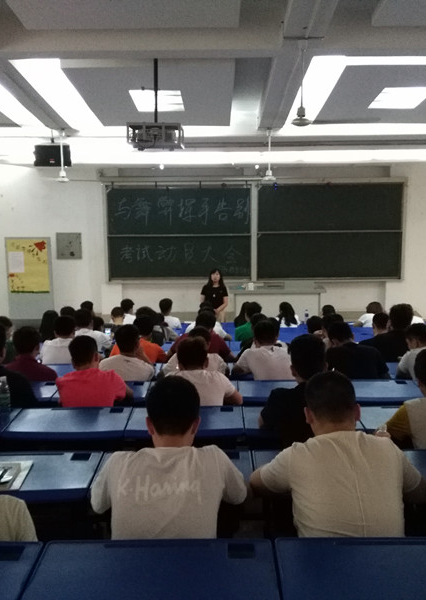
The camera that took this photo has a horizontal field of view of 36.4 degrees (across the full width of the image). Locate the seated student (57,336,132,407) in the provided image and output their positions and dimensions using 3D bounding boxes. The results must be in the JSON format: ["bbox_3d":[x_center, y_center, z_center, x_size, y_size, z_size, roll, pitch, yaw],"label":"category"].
[{"bbox_3d":[-0.723,0.795,4.031,0.510,1.170,0.680,0,8,0],"label":"seated student"}]

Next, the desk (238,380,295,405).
[{"bbox_3d":[0.460,0.926,4.249,0.580,0.730,0.380,0,8,0],"label":"desk"}]

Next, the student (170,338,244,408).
[{"bbox_3d":[-0.049,0.795,3.980,0.458,1.166,0.720,0,7,0],"label":"student"}]

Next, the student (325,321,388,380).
[{"bbox_3d":[0.952,0.738,4.786,0.561,1.228,0.720,-1,8,-1],"label":"student"}]

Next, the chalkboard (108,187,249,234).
[{"bbox_3d":[-0.656,-1.682,12.300,2.699,0.879,0.050,0,7,0],"label":"chalkboard"}]

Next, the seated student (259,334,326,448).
[{"bbox_3d":[0.462,0.770,3.106,0.520,1.250,0.680,0,8,0],"label":"seated student"}]

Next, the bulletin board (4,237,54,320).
[{"bbox_3d":[-3.589,-0.406,12.688,0.890,1.610,0.050,0,8,0],"label":"bulletin board"}]

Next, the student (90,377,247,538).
[{"bbox_3d":[-0.136,0.834,2.180,0.504,1.179,0.750,0,7,0],"label":"student"}]

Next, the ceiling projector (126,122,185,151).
[{"bbox_3d":[-0.516,-1.468,5.811,0.520,0.250,0.420,0,8,0],"label":"ceiling projector"}]

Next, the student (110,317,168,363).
[{"bbox_3d":[-0.649,0.729,5.793,0.508,1.216,0.720,0,7,0],"label":"student"}]

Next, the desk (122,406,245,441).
[{"bbox_3d":[-0.128,0.953,3.274,0.580,0.730,0.380,0,8,0],"label":"desk"}]

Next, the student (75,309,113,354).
[{"bbox_3d":[-1.272,0.695,6.700,0.528,1.249,0.720,0,7,0],"label":"student"}]

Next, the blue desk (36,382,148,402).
[{"bbox_3d":[-0.700,0.936,4.259,0.580,0.730,0.380,0,8,0],"label":"blue desk"}]

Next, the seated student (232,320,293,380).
[{"bbox_3d":[0.401,0.741,4.935,0.530,1.210,0.680,0,8,0],"label":"seated student"}]

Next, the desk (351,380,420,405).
[{"bbox_3d":[1.070,0.950,4.309,0.600,0.750,0.390,0,8,0],"label":"desk"}]

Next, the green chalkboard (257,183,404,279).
[{"bbox_3d":[2.199,-1.280,12.122,2.740,1.806,0.080,0,8,0],"label":"green chalkboard"}]

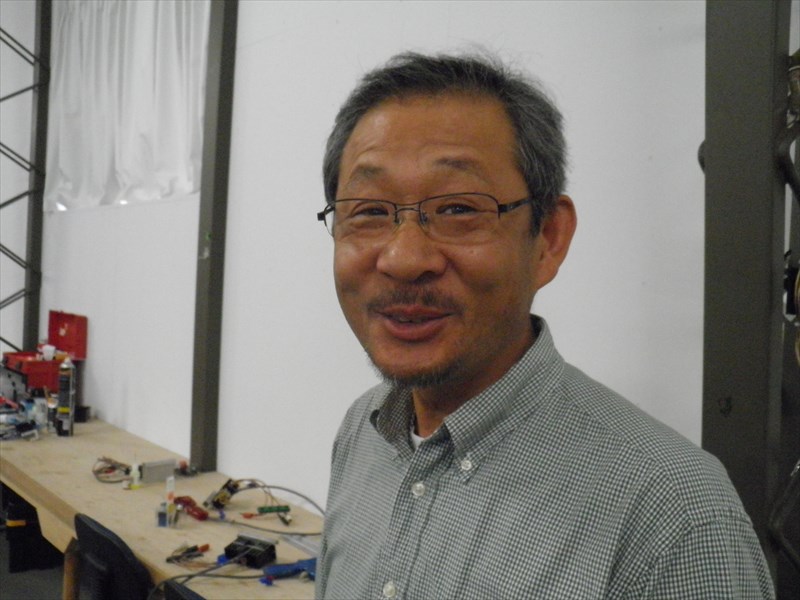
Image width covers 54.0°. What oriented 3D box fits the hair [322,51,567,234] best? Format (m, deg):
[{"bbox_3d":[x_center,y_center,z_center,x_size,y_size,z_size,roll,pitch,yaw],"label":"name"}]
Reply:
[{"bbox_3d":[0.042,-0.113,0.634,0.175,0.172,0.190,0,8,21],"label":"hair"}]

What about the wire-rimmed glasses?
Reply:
[{"bbox_3d":[0.030,-0.061,0.594,0.140,0.043,0.143,0,8,21],"label":"wire-rimmed glasses"}]

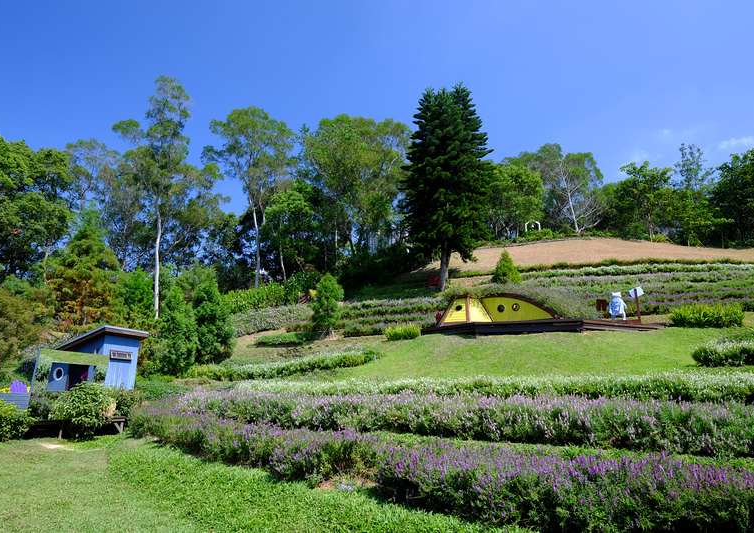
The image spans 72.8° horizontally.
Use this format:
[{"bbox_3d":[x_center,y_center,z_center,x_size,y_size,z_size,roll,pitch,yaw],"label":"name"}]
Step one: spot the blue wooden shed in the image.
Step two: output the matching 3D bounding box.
[{"bbox_3d":[-8.883,3.207,16.212,1.910,2.400,2.140,-2,-13,10],"label":"blue wooden shed"}]

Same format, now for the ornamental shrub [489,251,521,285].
[{"bbox_3d":[7.992,0.146,31.782,1.990,2.360,1.990,0,-13,0],"label":"ornamental shrub"}]

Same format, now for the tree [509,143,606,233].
[{"bbox_3d":[18.753,-8.163,53.204,9.230,9.770,8.300,-2,-6,20],"label":"tree"}]

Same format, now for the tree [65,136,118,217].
[{"bbox_3d":[-21.701,-4.348,38.977,4.530,11.800,4.530,0,-13,0],"label":"tree"}]

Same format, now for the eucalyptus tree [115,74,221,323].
[{"bbox_3d":[-12.735,-4.329,31.226,6.220,15.170,5.910,2,-6,-23],"label":"eucalyptus tree"}]

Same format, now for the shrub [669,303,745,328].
[{"bbox_3d":[14.612,2.163,22.592,3.120,1.150,1.500,0,-13,0],"label":"shrub"}]

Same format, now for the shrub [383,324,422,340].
[{"bbox_3d":[1.285,3.262,25.258,1.930,0.880,1.160,0,-5,0],"label":"shrub"}]

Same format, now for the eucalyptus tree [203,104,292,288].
[{"bbox_3d":[-9.942,-5.453,39.232,6.710,15.110,6.710,0,-13,0],"label":"eucalyptus tree"}]

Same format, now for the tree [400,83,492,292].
[{"bbox_3d":[4.293,-5.108,31.808,5.550,13.210,5.550,-1,-6,8],"label":"tree"}]

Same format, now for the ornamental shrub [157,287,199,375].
[{"bbox_3d":[-7.201,2.349,18.444,1.460,3.310,1.460,0,-13,0],"label":"ornamental shrub"}]

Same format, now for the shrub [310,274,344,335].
[{"bbox_3d":[-2.541,1.966,25.717,1.630,3.200,1.630,0,-13,0],"label":"shrub"}]

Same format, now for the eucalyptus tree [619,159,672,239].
[{"bbox_3d":[23.528,-5.737,44.884,4.360,7.330,4.140,-3,-6,28],"label":"eucalyptus tree"}]

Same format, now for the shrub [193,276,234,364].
[{"bbox_3d":[-6.571,2.175,20.537,1.530,3.620,1.530,0,-13,0],"label":"shrub"}]

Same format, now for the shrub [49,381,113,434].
[{"bbox_3d":[-6.296,3.062,10.954,1.150,1.130,1.040,3,-6,-29],"label":"shrub"}]

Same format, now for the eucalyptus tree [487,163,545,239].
[{"bbox_3d":[13.833,-6.665,51.771,5.970,7.940,5.670,-1,-6,15],"label":"eucalyptus tree"}]

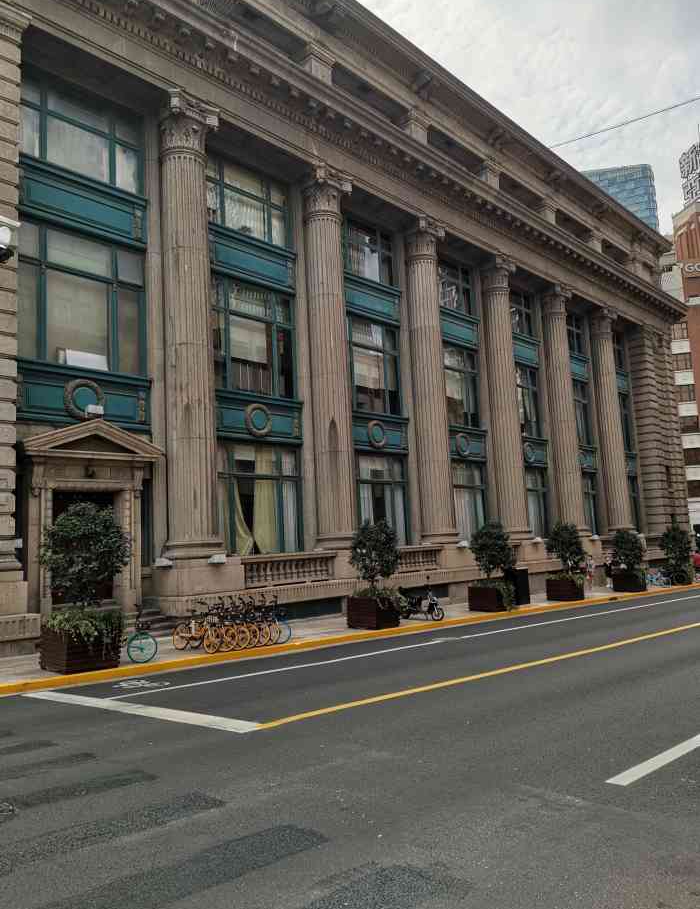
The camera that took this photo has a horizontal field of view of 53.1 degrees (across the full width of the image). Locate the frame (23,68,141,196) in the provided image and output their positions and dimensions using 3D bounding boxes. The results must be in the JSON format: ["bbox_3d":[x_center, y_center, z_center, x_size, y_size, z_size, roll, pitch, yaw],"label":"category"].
[{"bbox_3d":[-7.638,-9.104,19.822,0.250,2.450,3.950,-10,-10,43],"label":"frame"}]

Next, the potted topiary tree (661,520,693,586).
[{"bbox_3d":[17.390,5.289,37.479,1.450,3.400,1.450,-10,-10,43],"label":"potted topiary tree"}]

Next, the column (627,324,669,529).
[{"bbox_3d":[19.424,-1.636,45.478,1.160,13.253,1.160,-9,-10,43],"label":"column"}]

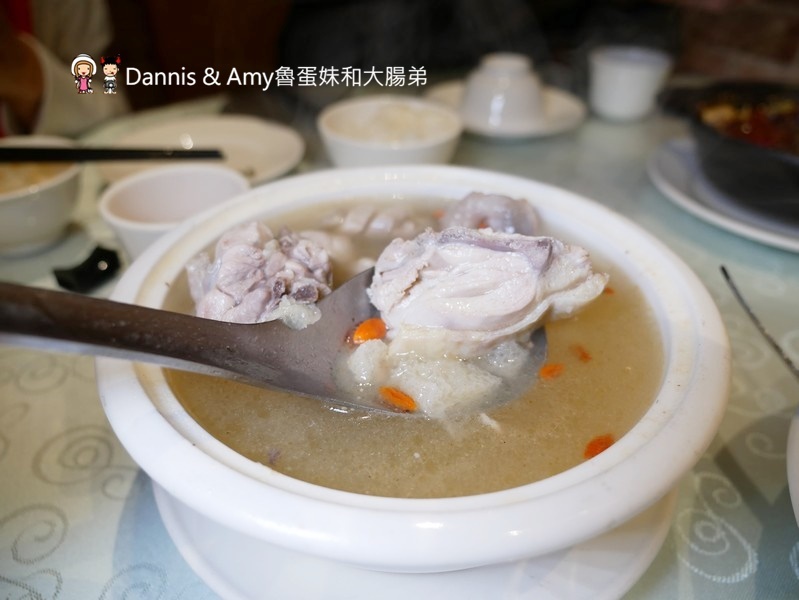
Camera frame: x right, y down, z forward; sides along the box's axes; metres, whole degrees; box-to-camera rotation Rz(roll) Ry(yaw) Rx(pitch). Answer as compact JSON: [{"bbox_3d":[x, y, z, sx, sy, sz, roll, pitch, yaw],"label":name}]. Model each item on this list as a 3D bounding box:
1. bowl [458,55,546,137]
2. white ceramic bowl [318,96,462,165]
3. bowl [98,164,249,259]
[{"bbox_3d":[0.111,-0.225,0.580,0.089,0.051,0.089,1,38,0],"label":"bowl"},{"bbox_3d":[-0.007,-0.121,0.459,0.116,0.056,0.116,1,38,0],"label":"white ceramic bowl"},{"bbox_3d":[-0.141,-0.048,0.366,0.089,0.050,0.089,1,38,0],"label":"bowl"}]

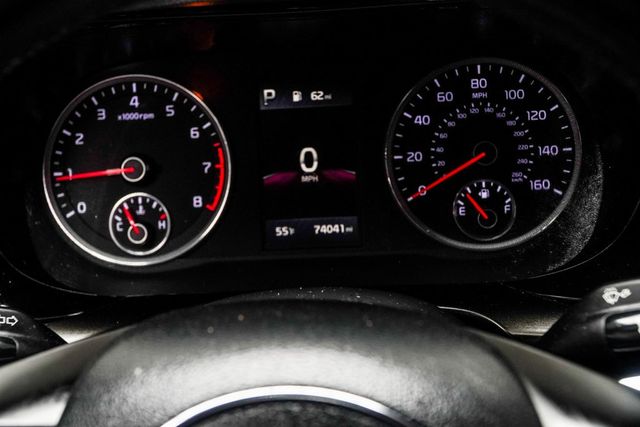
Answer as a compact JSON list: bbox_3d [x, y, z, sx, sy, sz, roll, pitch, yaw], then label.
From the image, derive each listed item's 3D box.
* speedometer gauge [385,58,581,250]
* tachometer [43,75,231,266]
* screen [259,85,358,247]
[{"bbox_3d":[0.090,-0.033,0.457,0.108,0.108,0.020,-3,0,3],"label":"speedometer gauge"},{"bbox_3d":[-0.104,-0.024,0.466,0.108,0.108,0.020,-3,0,3],"label":"tachometer"},{"bbox_3d":[-0.005,-0.026,0.462,0.052,0.092,0.010,-3,0,3],"label":"screen"}]

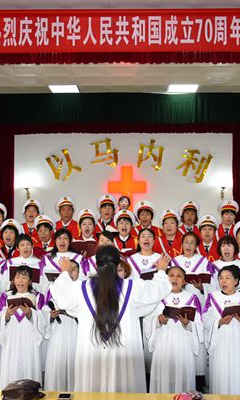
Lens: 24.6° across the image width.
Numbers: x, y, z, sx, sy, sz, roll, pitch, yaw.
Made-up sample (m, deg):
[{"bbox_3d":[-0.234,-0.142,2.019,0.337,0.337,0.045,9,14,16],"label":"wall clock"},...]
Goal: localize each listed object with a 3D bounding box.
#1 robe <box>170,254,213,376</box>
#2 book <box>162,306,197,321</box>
[{"bbox_3d":[0.727,1.167,5.539,0.440,1.230,0.360,-1,-5,7],"label":"robe"},{"bbox_3d":[0.508,0.965,4.654,0.280,0.200,0.060,-1,30,6],"label":"book"}]

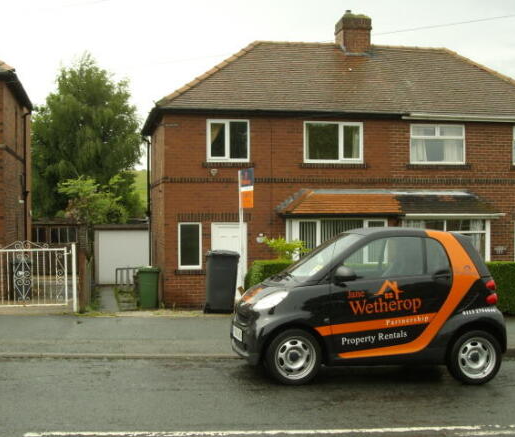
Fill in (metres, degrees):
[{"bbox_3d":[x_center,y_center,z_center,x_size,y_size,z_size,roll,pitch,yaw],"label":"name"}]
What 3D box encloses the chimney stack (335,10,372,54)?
[{"bbox_3d":[2.717,-5.222,21.599,0.842,1.213,0.750,0,0,-12],"label":"chimney stack"}]

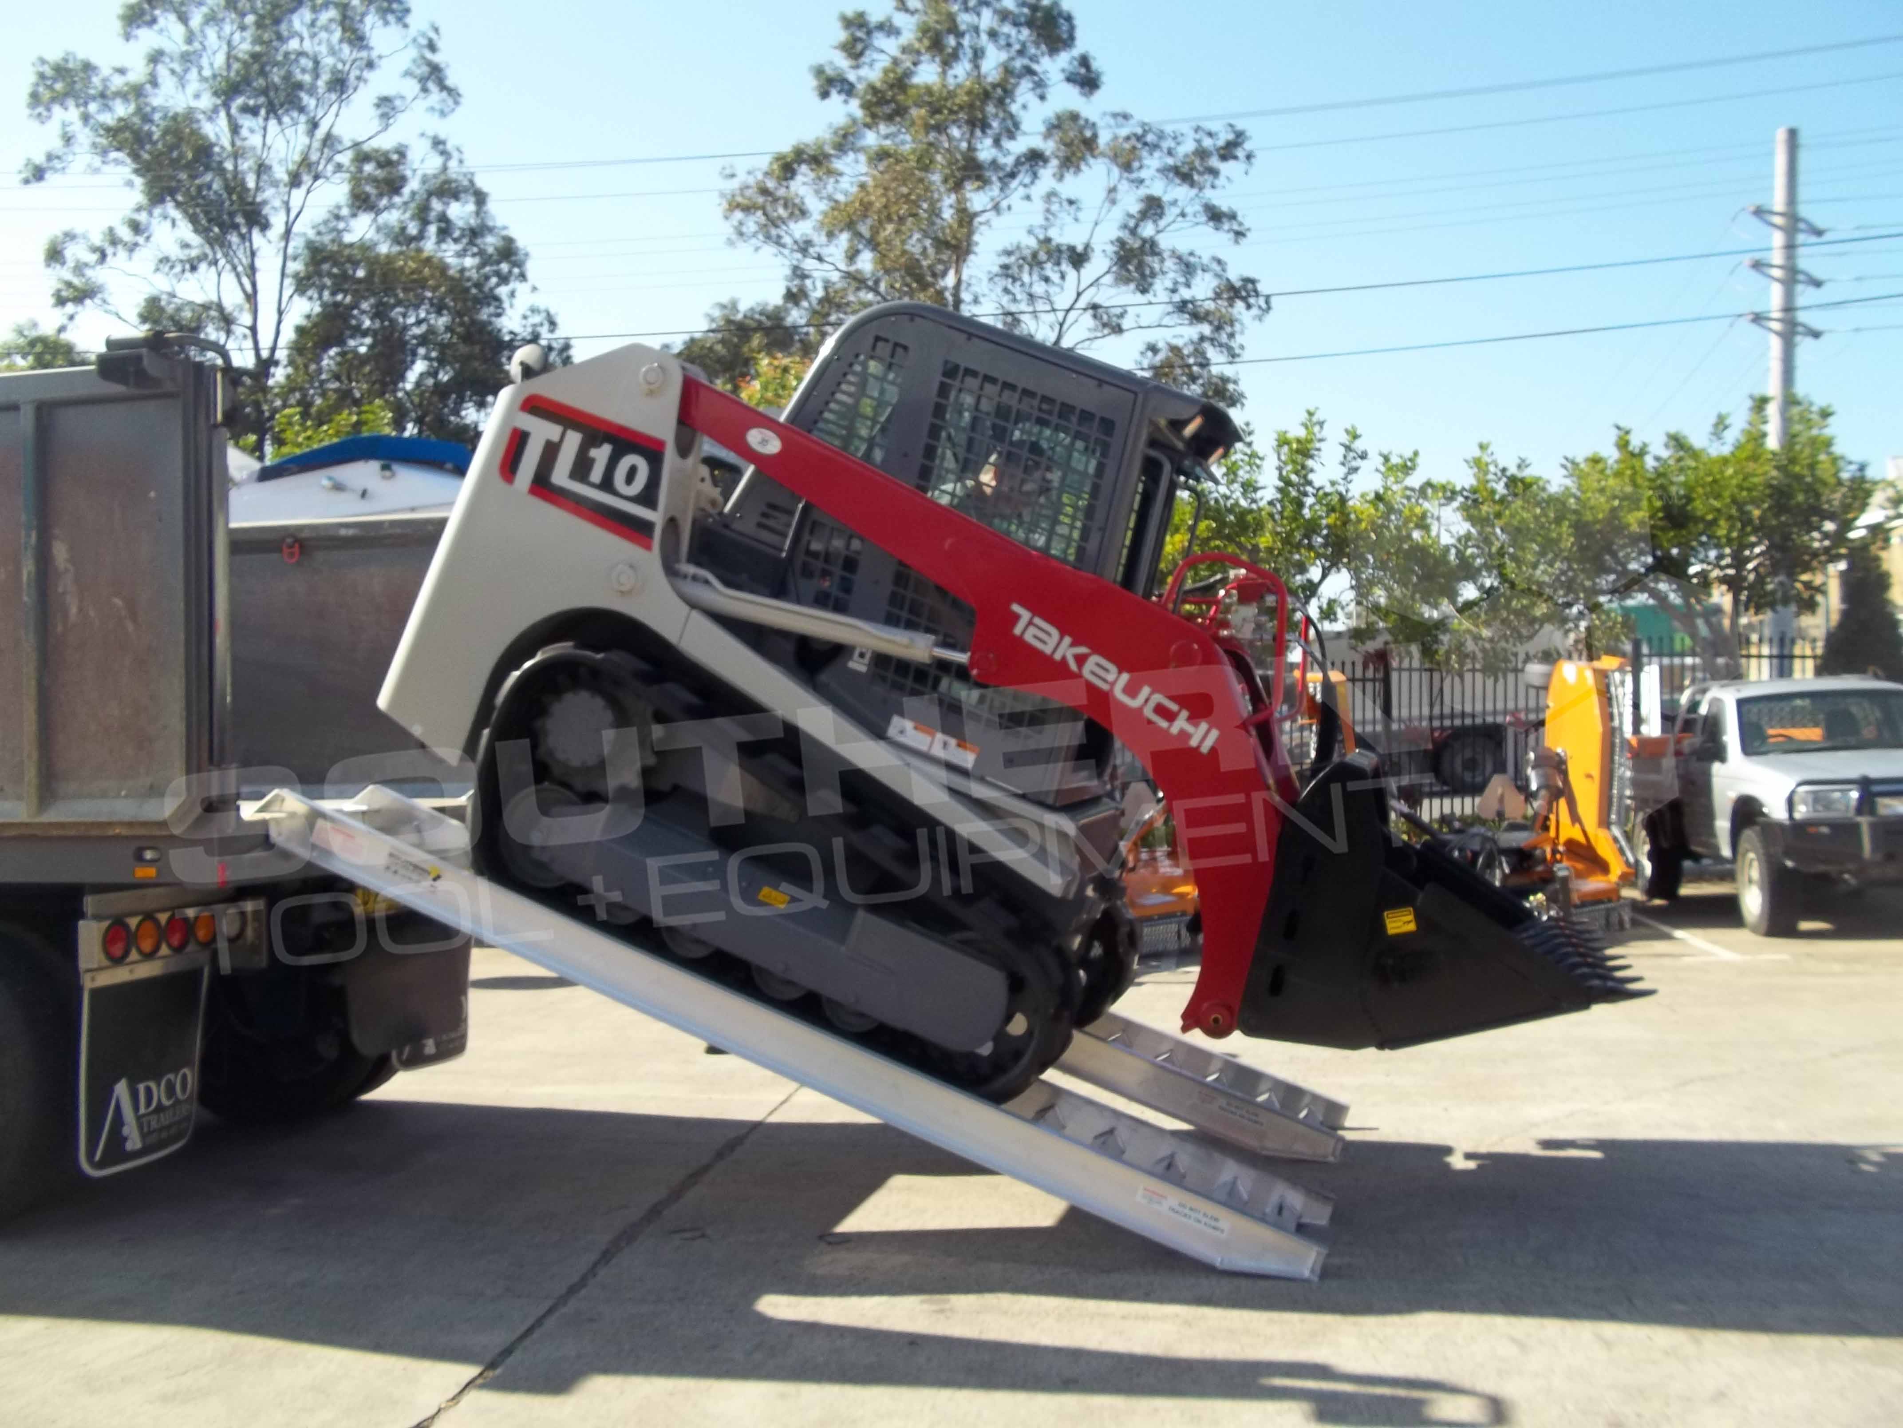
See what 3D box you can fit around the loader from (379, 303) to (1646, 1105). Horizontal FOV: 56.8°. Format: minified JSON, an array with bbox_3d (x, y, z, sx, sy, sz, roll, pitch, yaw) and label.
[{"bbox_3d":[0.356,-0.018,5.999,3.930,2.176,1.833,22,6,13],"label":"loader"}]

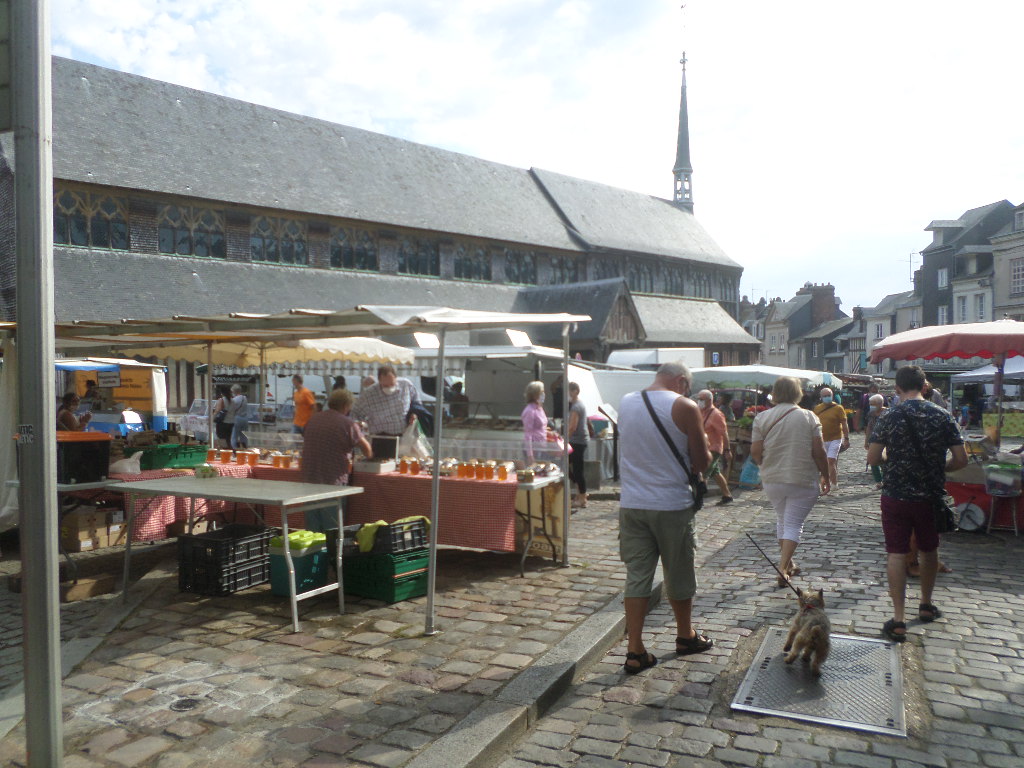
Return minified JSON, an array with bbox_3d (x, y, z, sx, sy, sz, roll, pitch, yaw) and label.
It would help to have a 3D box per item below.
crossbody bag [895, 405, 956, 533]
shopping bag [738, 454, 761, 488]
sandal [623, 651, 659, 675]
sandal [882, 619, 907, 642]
[{"bbox_3d":[2.702,0.551,4.820,0.370,0.820,0.270,0,2,25],"label":"crossbody bag"},{"bbox_3d":[3.886,1.440,12.100,0.370,0.550,0.250,0,2,15],"label":"shopping bag"},{"bbox_3d":[0.715,1.541,4.100,0.105,0.100,0.270,-1,-2,33],"label":"sandal"},{"bbox_3d":[2.435,1.552,4.711,0.105,0.095,0.275,-1,-1,14],"label":"sandal"}]

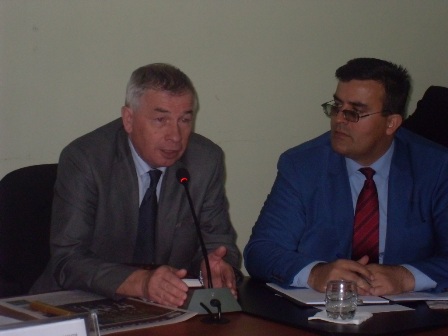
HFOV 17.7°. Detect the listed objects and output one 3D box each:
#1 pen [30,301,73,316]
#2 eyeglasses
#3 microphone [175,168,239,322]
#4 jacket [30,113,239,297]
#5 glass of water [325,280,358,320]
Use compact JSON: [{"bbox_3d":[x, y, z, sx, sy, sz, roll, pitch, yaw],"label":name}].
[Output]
[{"bbox_3d":[-0.371,0.313,3.138,0.143,0.013,0.013,7,11,39],"label":"pen"},{"bbox_3d":[0.331,-0.143,3.491,0.140,0.040,0.138,-12,21,-37],"label":"eyeglasses"},{"bbox_3d":[-0.051,0.162,3.216,0.129,0.288,0.220,-2,9,-15],"label":"microphone"},{"bbox_3d":[-0.212,0.159,3.542,0.510,0.537,0.460,-3,9,-18],"label":"jacket"},{"bbox_3d":[0.255,0.283,3.114,0.068,0.077,0.068,0,8,0],"label":"glass of water"}]

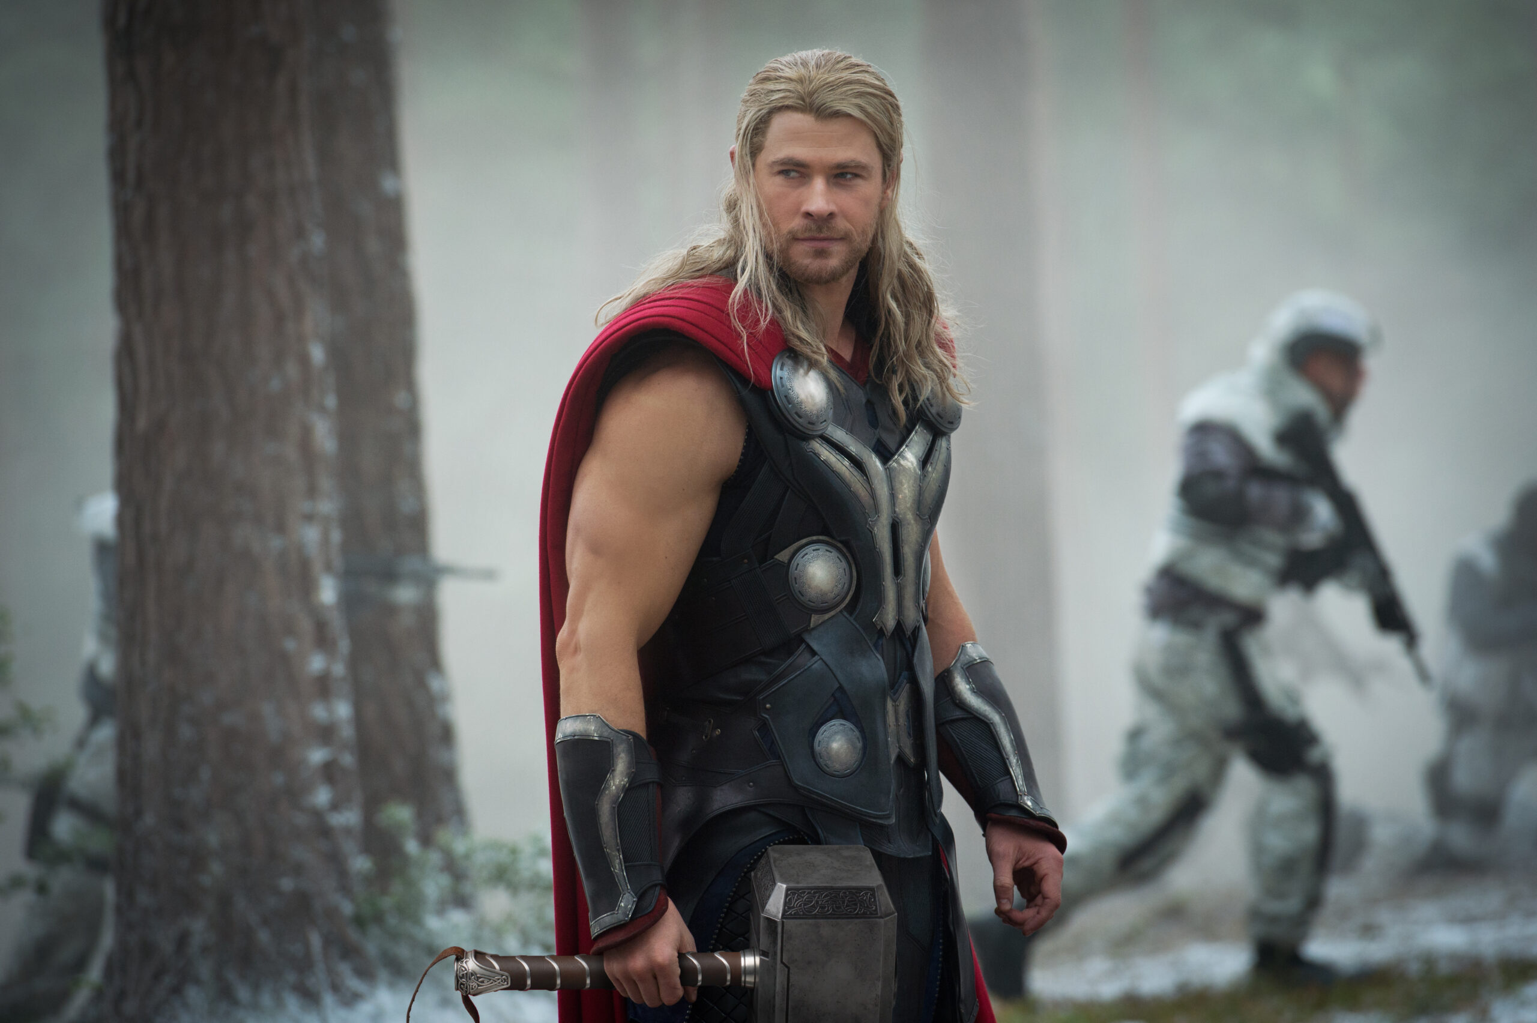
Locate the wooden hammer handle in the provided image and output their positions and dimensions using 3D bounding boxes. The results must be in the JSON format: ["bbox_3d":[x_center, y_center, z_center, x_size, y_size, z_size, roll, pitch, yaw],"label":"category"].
[{"bbox_3d":[-0.172,0.493,9.150,0.335,0.050,0.050,-1,0,-12],"label":"wooden hammer handle"}]

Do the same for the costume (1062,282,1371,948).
[{"bbox_3d":[1.027,0.259,19.800,0.790,1.550,0.550,0,2,-7],"label":"costume"}]

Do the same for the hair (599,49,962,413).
[{"bbox_3d":[0.013,-0.306,9.330,0.395,0.400,0.300,0,2,-7],"label":"hair"}]

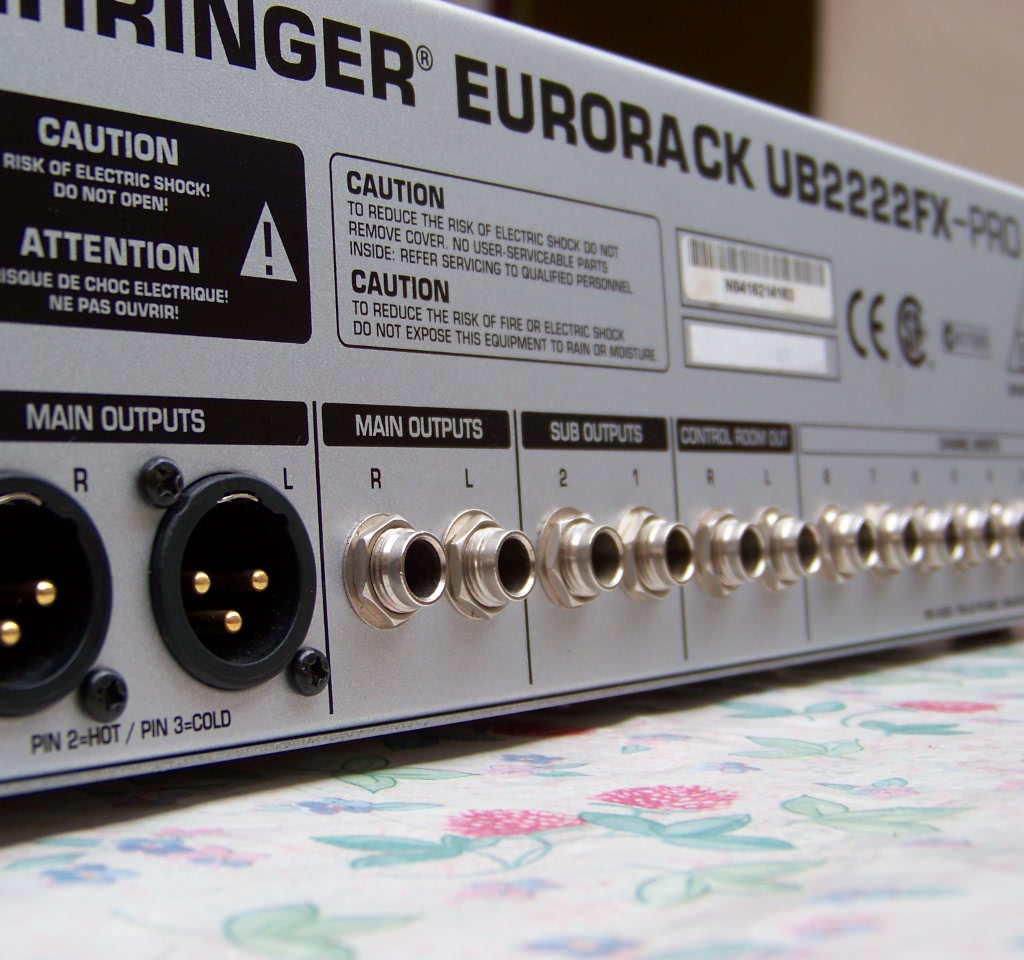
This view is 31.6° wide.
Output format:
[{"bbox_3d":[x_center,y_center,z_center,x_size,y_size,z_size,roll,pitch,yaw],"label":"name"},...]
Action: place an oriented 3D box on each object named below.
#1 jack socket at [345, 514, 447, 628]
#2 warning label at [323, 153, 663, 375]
[{"bbox_3d":[-0.012,0.010,0.204,0.007,0.013,0.013,-5,-3,37],"label":"jack socket"},{"bbox_3d":[0.001,-0.026,0.231,0.001,0.022,0.069,-5,-3,37],"label":"warning label"}]

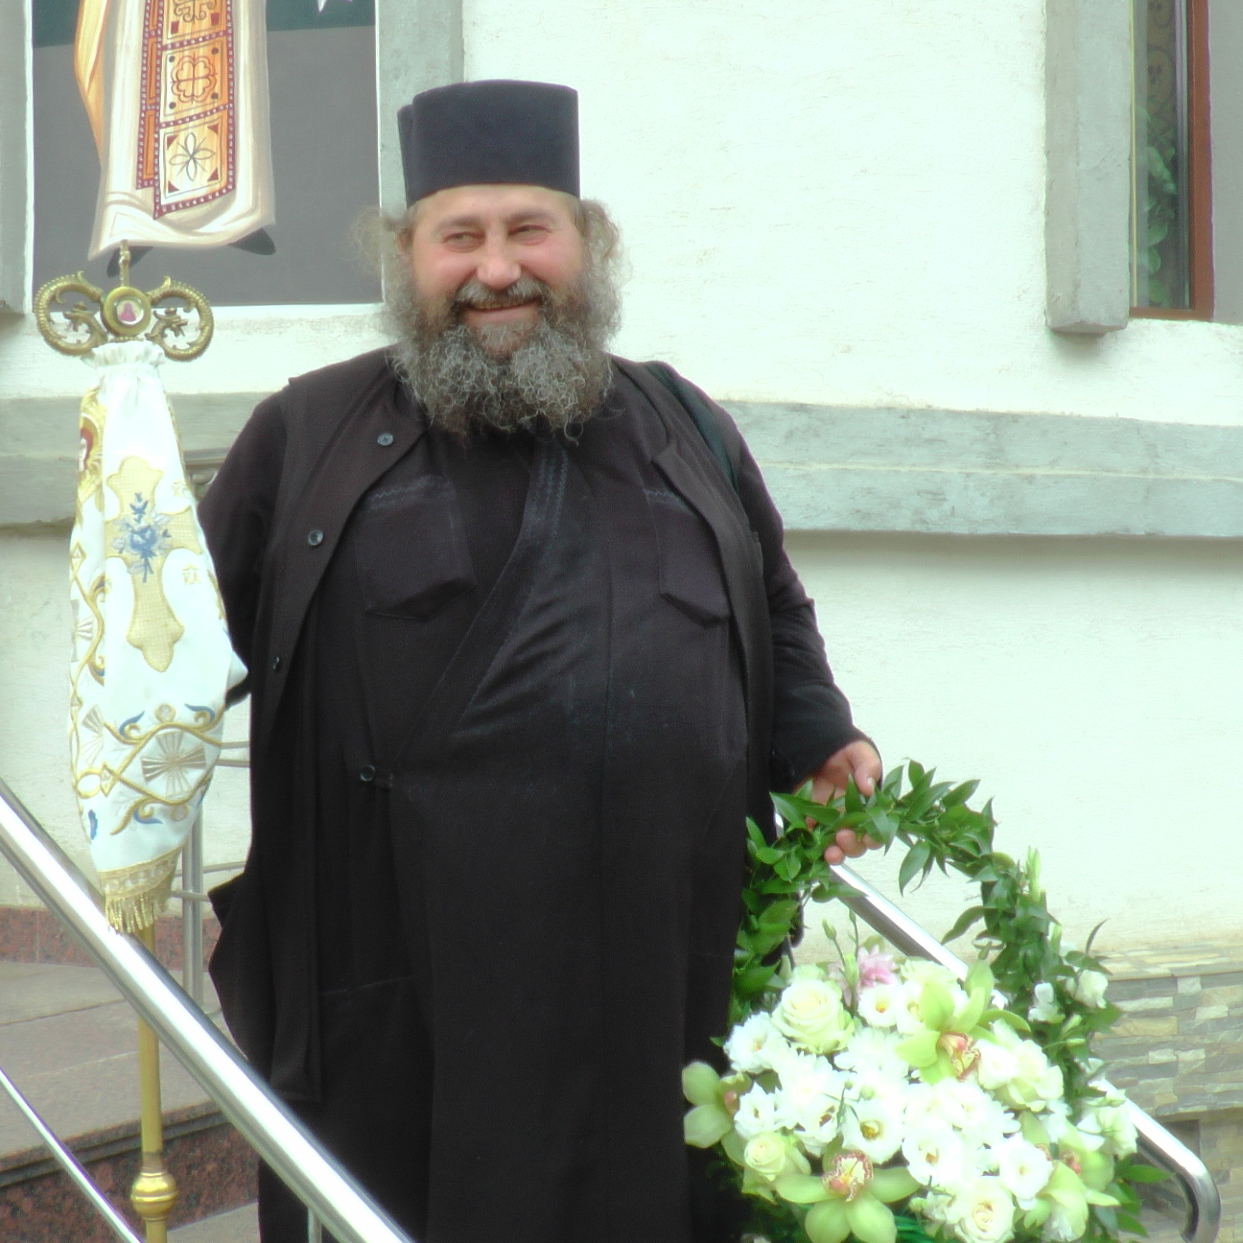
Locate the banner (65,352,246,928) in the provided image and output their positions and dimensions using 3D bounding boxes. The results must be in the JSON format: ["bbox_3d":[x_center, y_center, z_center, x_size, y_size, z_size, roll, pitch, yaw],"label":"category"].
[{"bbox_3d":[-0.472,0.014,1.800,0.175,0.600,0.130,-2,0,-9],"label":"banner"}]

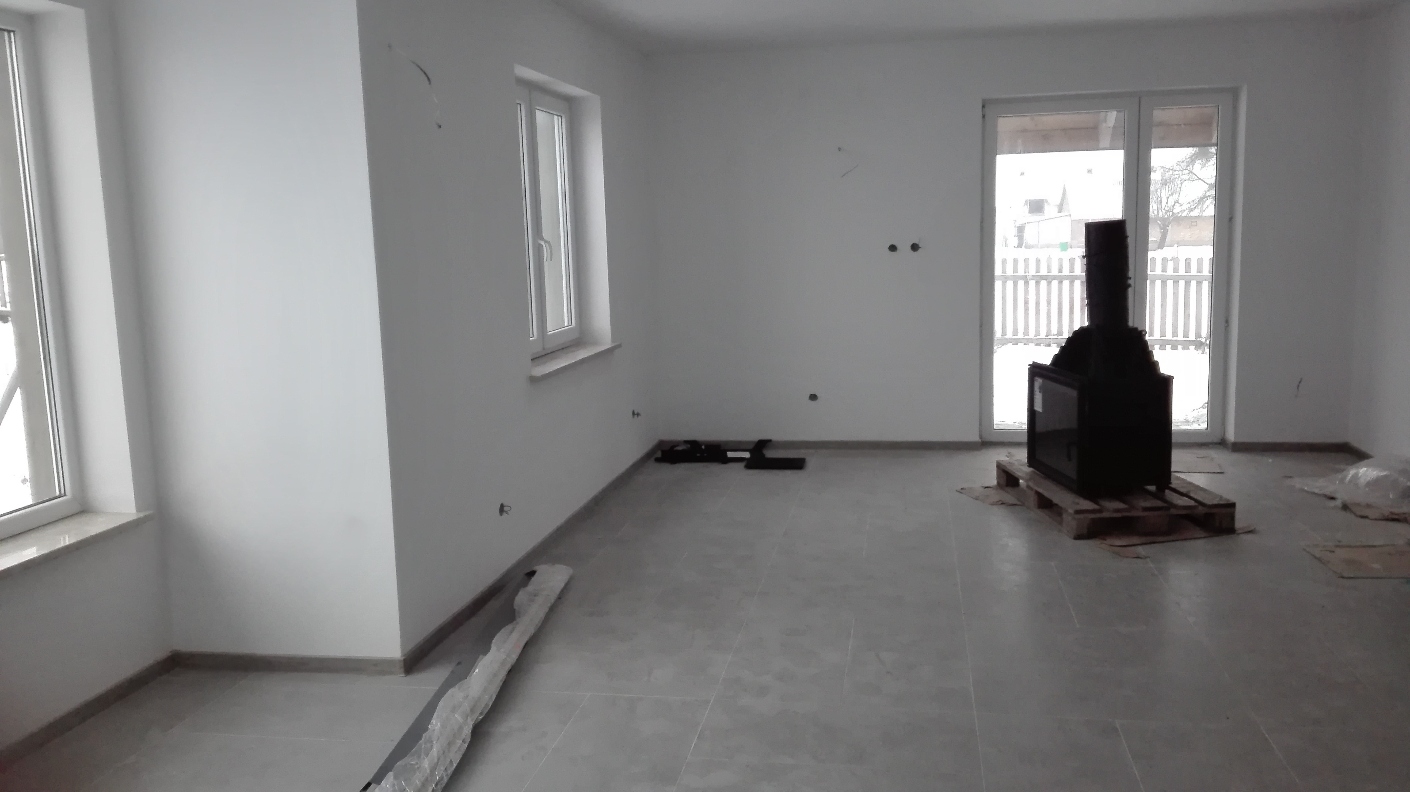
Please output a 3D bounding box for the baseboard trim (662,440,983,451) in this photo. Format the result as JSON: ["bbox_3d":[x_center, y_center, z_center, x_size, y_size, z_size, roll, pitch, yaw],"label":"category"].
[{"bbox_3d":[0.834,0.362,7.373,2.320,0.077,0.020,0,9,10],"label":"baseboard trim"}]

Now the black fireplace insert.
[{"bbox_3d":[2.181,-0.239,5.621,0.455,1.440,0.720,-3,9,-5],"label":"black fireplace insert"}]

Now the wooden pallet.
[{"bbox_3d":[2.253,0.549,5.705,0.810,0.146,1.140,-2,9,-3],"label":"wooden pallet"}]

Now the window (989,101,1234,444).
[{"bbox_3d":[2.796,-0.862,7.114,1.649,2.422,0.090,0,9,10],"label":"window"}]

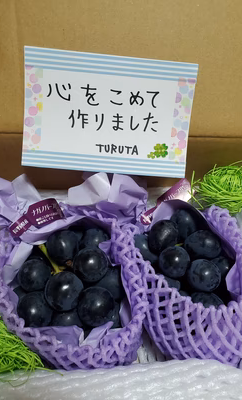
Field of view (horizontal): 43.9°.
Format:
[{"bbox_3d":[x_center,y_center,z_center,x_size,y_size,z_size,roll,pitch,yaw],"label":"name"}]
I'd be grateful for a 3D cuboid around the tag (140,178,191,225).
[{"bbox_3d":[0.042,0.002,0.272,0.055,0.012,0.020,-32,70,-15],"label":"tag"}]

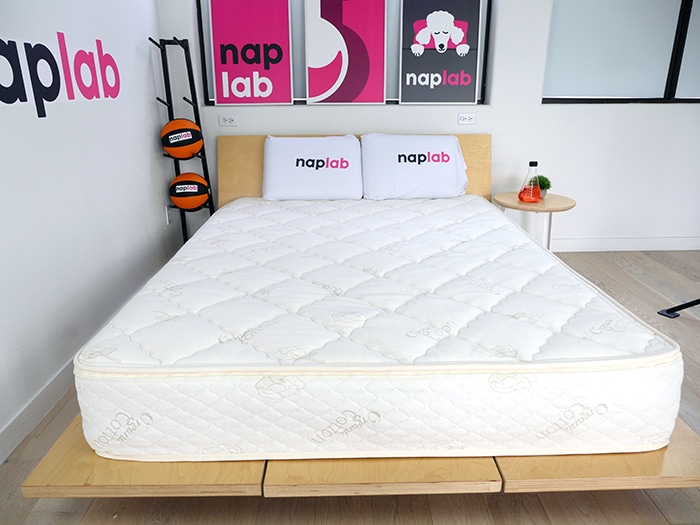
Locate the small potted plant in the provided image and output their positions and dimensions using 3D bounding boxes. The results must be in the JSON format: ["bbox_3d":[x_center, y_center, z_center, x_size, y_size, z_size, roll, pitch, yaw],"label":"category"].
[{"bbox_3d":[1.209,-0.480,3.040,0.135,0.150,0.135,0,19,-1],"label":"small potted plant"}]

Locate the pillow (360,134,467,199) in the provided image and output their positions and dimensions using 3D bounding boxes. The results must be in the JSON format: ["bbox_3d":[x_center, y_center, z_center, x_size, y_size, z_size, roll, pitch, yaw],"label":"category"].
[{"bbox_3d":[0.394,-0.588,2.989,0.640,0.385,0.150,0,0,-1],"label":"pillow"}]

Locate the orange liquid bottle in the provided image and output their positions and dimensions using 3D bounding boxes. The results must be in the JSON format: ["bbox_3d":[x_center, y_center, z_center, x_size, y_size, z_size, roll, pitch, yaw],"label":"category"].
[{"bbox_3d":[1.108,-0.498,2.951,0.138,0.245,0.138,0,19,-1],"label":"orange liquid bottle"}]

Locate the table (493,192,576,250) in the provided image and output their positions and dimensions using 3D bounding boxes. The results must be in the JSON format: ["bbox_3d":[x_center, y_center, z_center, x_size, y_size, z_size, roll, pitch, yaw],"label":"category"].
[{"bbox_3d":[1.136,-0.170,3.063,0.510,0.450,0.510,0,19,-1],"label":"table"}]

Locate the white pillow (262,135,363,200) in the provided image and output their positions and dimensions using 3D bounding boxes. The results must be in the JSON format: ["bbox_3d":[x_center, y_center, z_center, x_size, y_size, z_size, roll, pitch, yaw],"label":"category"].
[{"bbox_3d":[-0.230,-0.585,2.975,0.605,0.385,0.150,0,0,-1],"label":"white pillow"}]

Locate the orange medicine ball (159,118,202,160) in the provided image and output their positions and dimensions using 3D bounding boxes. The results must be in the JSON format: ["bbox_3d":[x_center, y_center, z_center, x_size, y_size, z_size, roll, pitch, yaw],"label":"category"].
[{"bbox_3d":[-0.959,-0.704,2.762,0.234,0.234,0.234,-6,20,-18],"label":"orange medicine ball"}]

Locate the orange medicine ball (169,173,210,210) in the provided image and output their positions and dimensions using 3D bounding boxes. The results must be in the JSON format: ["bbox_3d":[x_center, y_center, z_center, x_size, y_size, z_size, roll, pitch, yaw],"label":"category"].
[{"bbox_3d":[-0.945,-0.417,2.863,0.232,0.232,0.232,-6,20,-17],"label":"orange medicine ball"}]

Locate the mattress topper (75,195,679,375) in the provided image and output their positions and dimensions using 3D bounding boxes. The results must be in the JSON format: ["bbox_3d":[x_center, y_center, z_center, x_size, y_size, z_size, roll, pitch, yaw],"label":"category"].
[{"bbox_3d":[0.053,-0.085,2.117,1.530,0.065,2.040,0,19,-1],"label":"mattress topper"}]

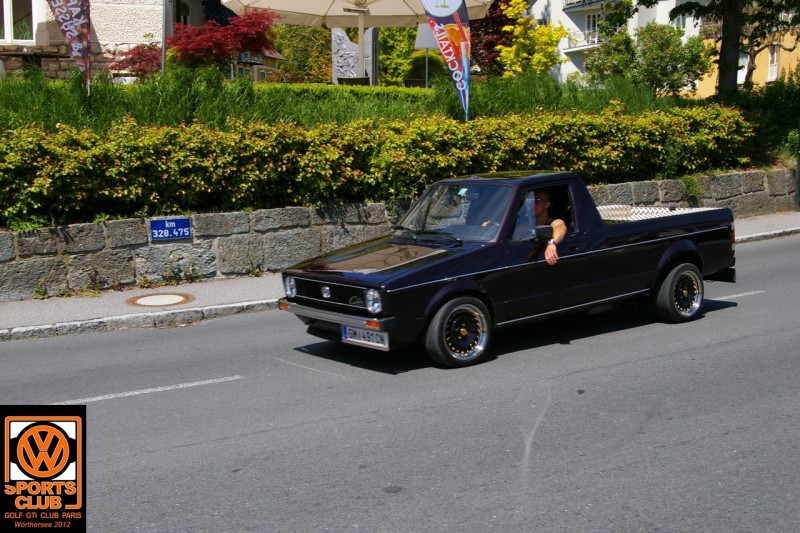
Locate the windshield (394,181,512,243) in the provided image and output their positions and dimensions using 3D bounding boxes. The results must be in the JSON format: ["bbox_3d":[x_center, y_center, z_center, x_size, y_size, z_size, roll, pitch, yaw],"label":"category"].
[{"bbox_3d":[0.458,-0.471,7.762,0.110,0.520,1.240,38,-18,-33],"label":"windshield"}]

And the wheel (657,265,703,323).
[{"bbox_3d":[2.564,0.225,8.537,0.540,0.540,0.190,-7,8,-36],"label":"wheel"}]

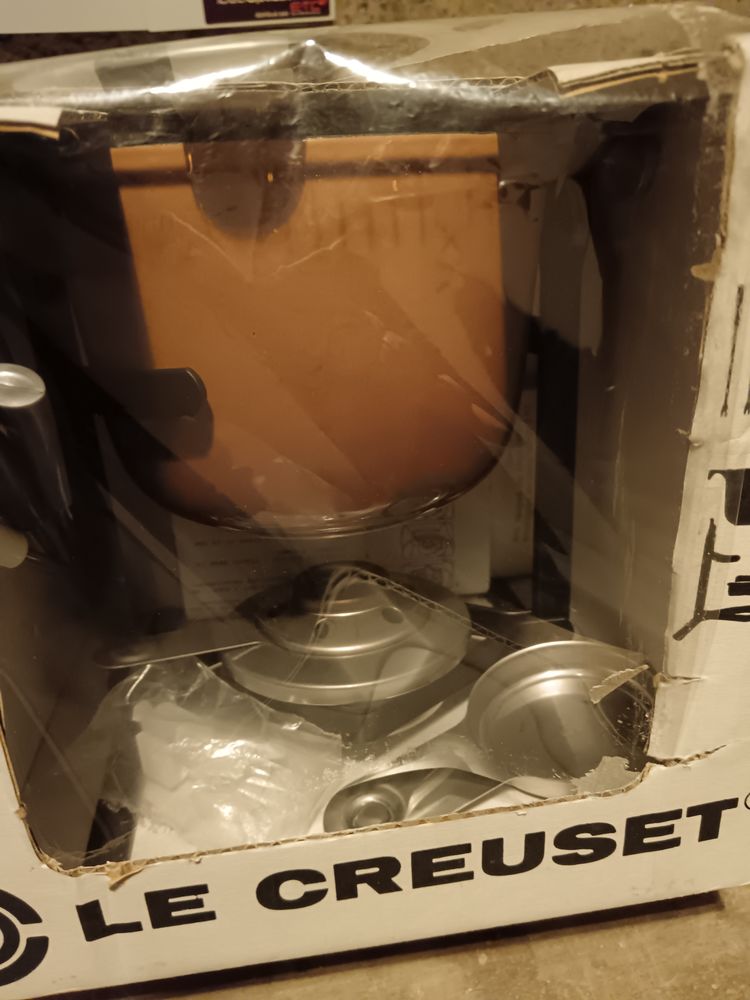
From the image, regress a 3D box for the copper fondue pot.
[{"bbox_3d":[-0.023,-0.066,0.314,0.178,0.129,0.178,-5,16,1],"label":"copper fondue pot"}]

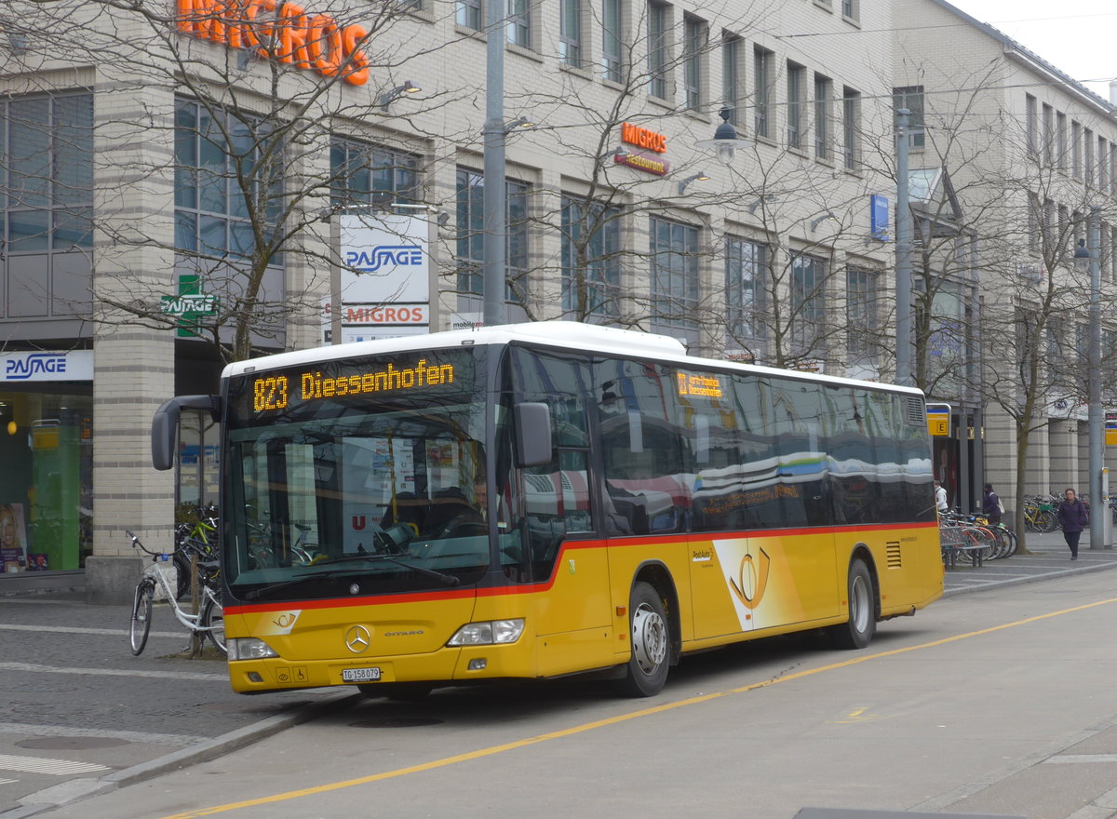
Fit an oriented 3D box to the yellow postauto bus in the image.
[{"bbox_3d":[0.843,1.020,22.656,2.660,3.020,12.000,-4,-3,24],"label":"yellow postauto bus"}]

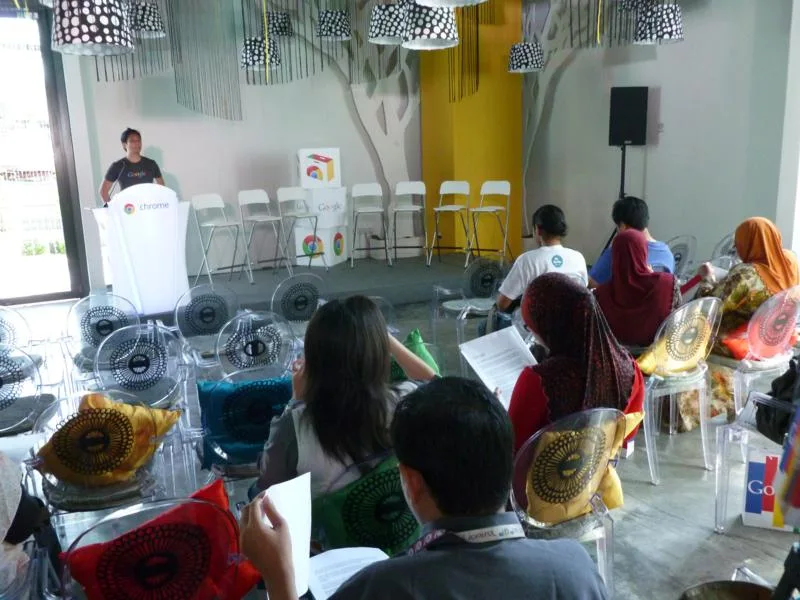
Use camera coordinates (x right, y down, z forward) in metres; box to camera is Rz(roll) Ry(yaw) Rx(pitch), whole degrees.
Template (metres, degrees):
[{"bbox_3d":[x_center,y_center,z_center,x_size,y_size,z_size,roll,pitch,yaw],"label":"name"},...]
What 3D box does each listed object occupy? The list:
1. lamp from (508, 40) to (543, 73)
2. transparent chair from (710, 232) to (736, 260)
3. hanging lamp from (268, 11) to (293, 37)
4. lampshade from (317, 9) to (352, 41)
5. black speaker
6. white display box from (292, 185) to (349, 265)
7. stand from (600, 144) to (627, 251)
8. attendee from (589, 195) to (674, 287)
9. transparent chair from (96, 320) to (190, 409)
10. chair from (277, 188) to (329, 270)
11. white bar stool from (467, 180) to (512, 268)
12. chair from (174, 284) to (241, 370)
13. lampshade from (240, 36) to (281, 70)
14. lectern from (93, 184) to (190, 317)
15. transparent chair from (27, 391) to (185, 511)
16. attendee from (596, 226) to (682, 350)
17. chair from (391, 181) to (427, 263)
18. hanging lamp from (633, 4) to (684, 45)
[{"bbox_3d":[1.388,-2.661,7.100,0.390,0.310,0.390,-2,14,0],"label":"lamp"},{"bbox_3d":[2.827,-0.203,5.977,0.530,0.930,0.550,-11,15,-37],"label":"transparent chair"},{"bbox_3d":[-1.449,-3.306,7.750,0.350,0.265,0.350,-7,13,-24],"label":"hanging lamp"},{"bbox_3d":[-0.658,-2.767,6.500,0.350,0.265,0.350,-2,12,0],"label":"lampshade"},{"bbox_3d":[2.262,-1.802,6.396,0.353,0.540,0.330,2,13,19],"label":"black speaker"},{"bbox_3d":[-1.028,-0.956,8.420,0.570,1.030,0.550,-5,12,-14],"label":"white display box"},{"bbox_3d":[2.342,-0.828,7.001,0.900,1.680,0.850,2,12,15],"label":"stand"},{"bbox_3d":[1.369,-0.046,4.301,0.540,1.320,0.750,-5,15,-15],"label":"attendee"},{"bbox_3d":[-1.295,0.529,3.295,0.540,0.940,0.550,-6,13,-21],"label":"transparent chair"},{"bbox_3d":[-1.201,-0.830,7.840,0.480,1.030,0.450,-10,15,-35],"label":"chair"},{"bbox_3d":[1.104,-0.912,7.927,0.480,1.030,0.450,7,15,34],"label":"white bar stool"},{"bbox_3d":[-1.293,0.312,4.427,0.540,0.940,0.550,-6,13,-20],"label":"chair"},{"bbox_3d":[-1.267,-2.247,5.900,0.350,0.265,0.350,-7,13,-24],"label":"lampshade"},{"bbox_3d":[-2.394,-0.489,6.105,0.700,1.180,0.450,-9,14,-30],"label":"lectern"},{"bbox_3d":[-1.081,0.689,2.459,0.540,0.940,0.550,-6,15,-16],"label":"transparent chair"},{"bbox_3d":[1.185,0.166,3.735,0.500,1.200,0.700,-7,15,-21],"label":"attendee"},{"bbox_3d":[0.130,-0.908,7.695,0.450,0.950,0.480,0,14,7],"label":"chair"},{"bbox_3d":[2.085,-2.222,5.200,0.390,0.300,0.390,-2,14,0],"label":"hanging lamp"}]

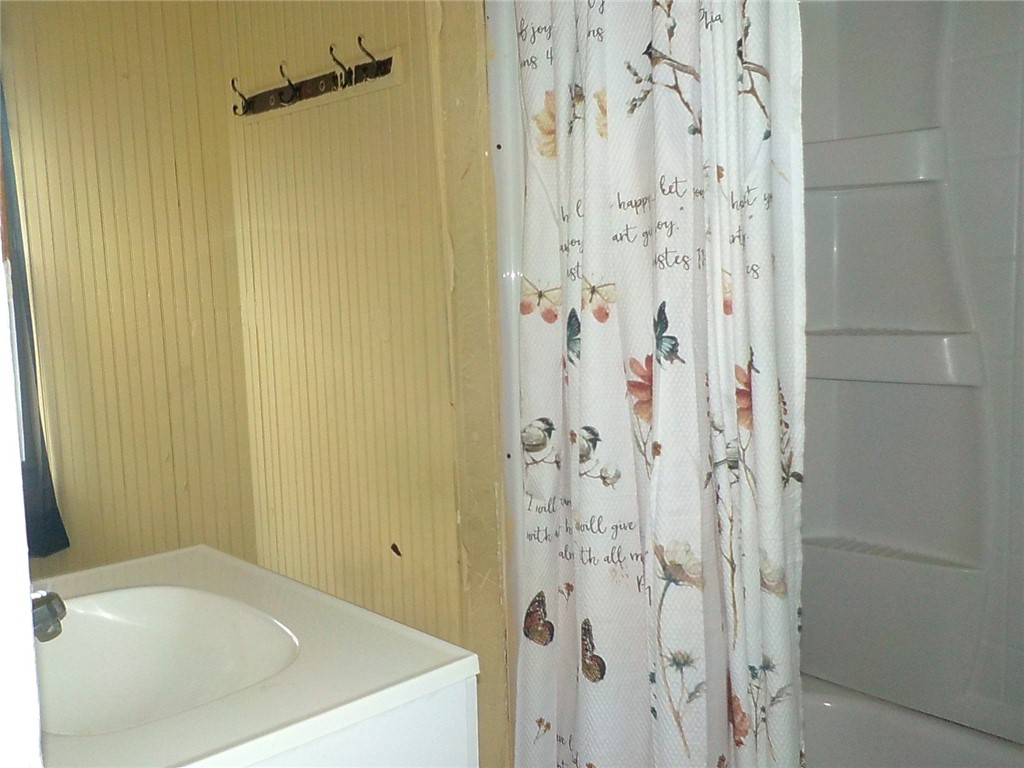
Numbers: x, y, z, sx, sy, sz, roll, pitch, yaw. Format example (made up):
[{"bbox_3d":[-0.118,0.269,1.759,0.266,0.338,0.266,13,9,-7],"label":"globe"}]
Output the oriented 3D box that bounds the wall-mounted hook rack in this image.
[{"bbox_3d":[-0.489,-0.718,2.091,0.600,0.090,0.060,4,9,43],"label":"wall-mounted hook rack"}]

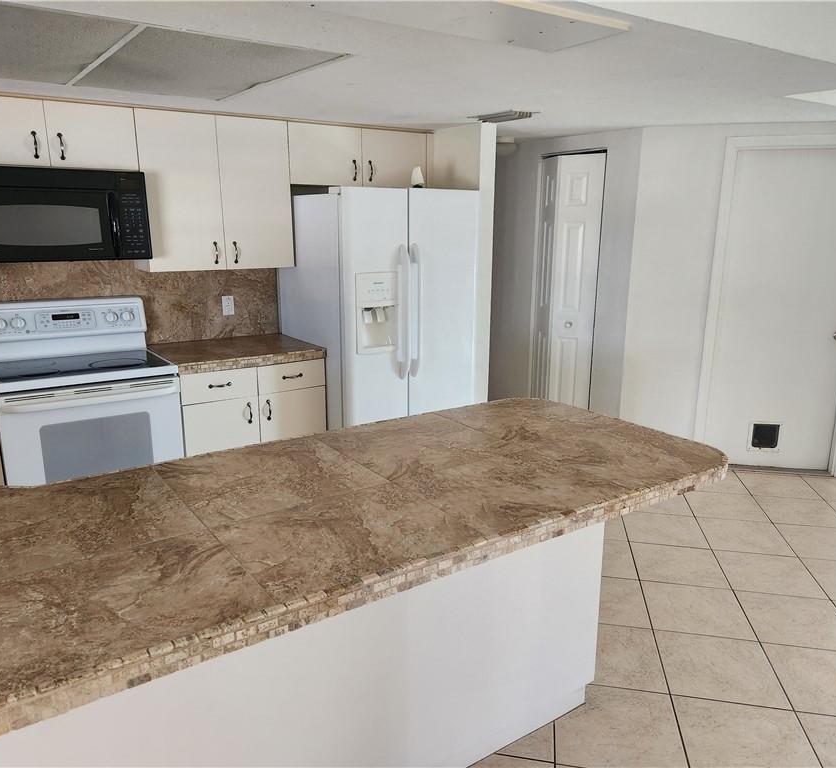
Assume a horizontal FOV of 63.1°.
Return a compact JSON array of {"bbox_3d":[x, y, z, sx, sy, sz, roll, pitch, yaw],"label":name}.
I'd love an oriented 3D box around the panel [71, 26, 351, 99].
[{"bbox_3d":[-0.855,-1.184,2.574,0.634,0.020,1.184,-9,17,-35],"label":"panel"}]

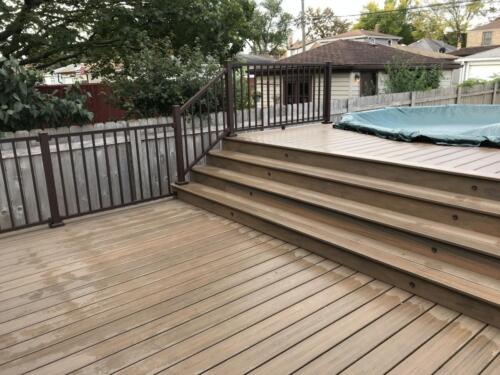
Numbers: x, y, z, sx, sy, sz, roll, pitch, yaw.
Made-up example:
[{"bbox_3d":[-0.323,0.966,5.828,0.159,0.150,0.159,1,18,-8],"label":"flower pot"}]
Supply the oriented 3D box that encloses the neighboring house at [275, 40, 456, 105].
[{"bbox_3d":[4.623,-4.502,17.633,7.807,3.521,5.506,-13,19,-37],"label":"neighboring house"}]

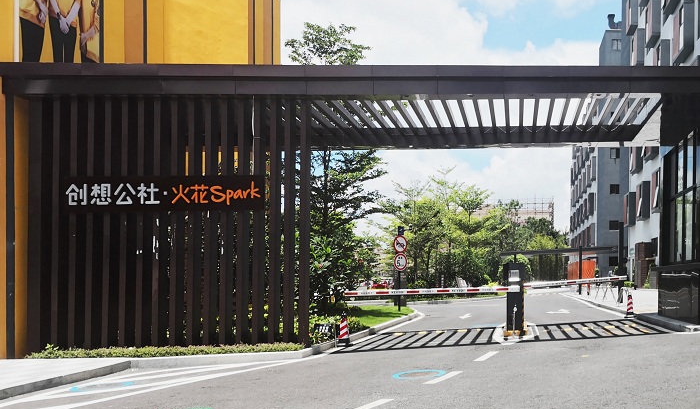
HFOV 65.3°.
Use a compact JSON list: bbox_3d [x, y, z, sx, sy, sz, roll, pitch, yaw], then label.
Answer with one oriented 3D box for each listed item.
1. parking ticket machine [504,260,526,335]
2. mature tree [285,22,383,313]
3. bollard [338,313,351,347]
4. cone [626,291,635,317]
[{"bbox_3d":[3.759,2.146,12.400,0.460,1.580,0.400,-1,-4,22],"label":"parking ticket machine"},{"bbox_3d":[-0.644,-1.288,19.000,3.700,10.100,3.700,0,-4,0],"label":"mature tree"},{"bbox_3d":[-0.117,2.656,11.600,0.280,0.710,0.280,-1,-4,18],"label":"bollard"},{"bbox_3d":[7.841,2.802,15.300,0.290,0.710,0.290,-1,-4,18],"label":"cone"}]

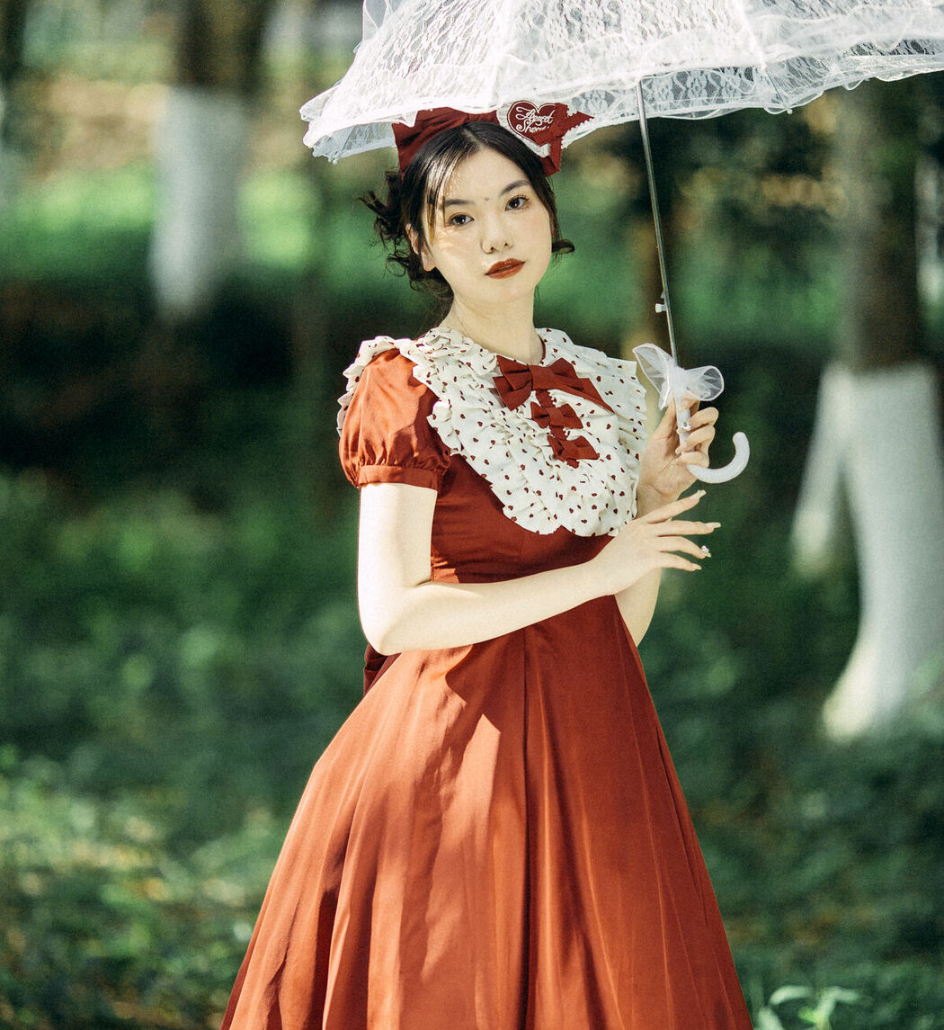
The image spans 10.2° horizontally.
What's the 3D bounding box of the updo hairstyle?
[{"bbox_3d":[-0.006,-0.325,5.830,0.200,0.215,0.210,-9,2,-20],"label":"updo hairstyle"}]

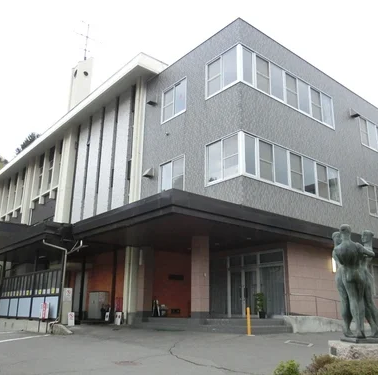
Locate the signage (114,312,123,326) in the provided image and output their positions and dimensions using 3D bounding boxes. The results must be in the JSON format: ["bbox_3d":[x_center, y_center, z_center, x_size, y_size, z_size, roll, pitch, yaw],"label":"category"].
[{"bbox_3d":[-2.728,5.121,16.300,0.290,0.520,0.250,-9,-20,30],"label":"signage"}]

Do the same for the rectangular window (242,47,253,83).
[{"bbox_3d":[2.319,-4.670,16.244,0.740,1.660,0.100,14,-22,-37],"label":"rectangular window"}]

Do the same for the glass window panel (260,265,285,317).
[{"bbox_3d":[3.554,4.414,17.964,0.080,2.150,1.320,14,-21,-38],"label":"glass window panel"}]

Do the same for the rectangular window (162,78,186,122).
[{"bbox_3d":[-0.675,-3.942,19.076,0.120,1.720,1.800,14,-22,-37],"label":"rectangular window"}]

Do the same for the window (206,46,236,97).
[{"bbox_3d":[1.208,-4.290,15.852,0.100,1.584,1.650,15,-22,-37],"label":"window"}]

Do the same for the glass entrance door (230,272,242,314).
[{"bbox_3d":[2.006,4.467,17.719,0.070,1.934,0.720,15,-22,-37],"label":"glass entrance door"}]

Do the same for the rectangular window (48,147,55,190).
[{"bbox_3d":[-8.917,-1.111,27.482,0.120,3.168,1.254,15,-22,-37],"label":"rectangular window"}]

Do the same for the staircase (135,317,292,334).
[{"bbox_3d":[0.541,5.029,15.342,2.310,0.436,6.270,15,-22,-37],"label":"staircase"}]

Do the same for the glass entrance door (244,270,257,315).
[{"bbox_3d":[2.606,4.461,17.640,0.080,1.980,0.800,14,-22,-37],"label":"glass entrance door"}]

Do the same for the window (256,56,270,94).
[{"bbox_3d":[2.979,-4.510,16.774,0.870,1.650,0.100,14,-22,-37],"label":"window"}]

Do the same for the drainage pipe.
[{"bbox_3d":[-4.930,3.733,16.185,1.287,3.267,0.420,15,-22,-37],"label":"drainage pipe"}]

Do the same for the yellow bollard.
[{"bbox_3d":[1.689,3.769,11.771,0.100,0.770,0.100,15,-22,-37],"label":"yellow bollard"}]

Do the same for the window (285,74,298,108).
[{"bbox_3d":[4.163,-3.898,16.968,0.845,1.452,0.090,15,-22,-37],"label":"window"}]

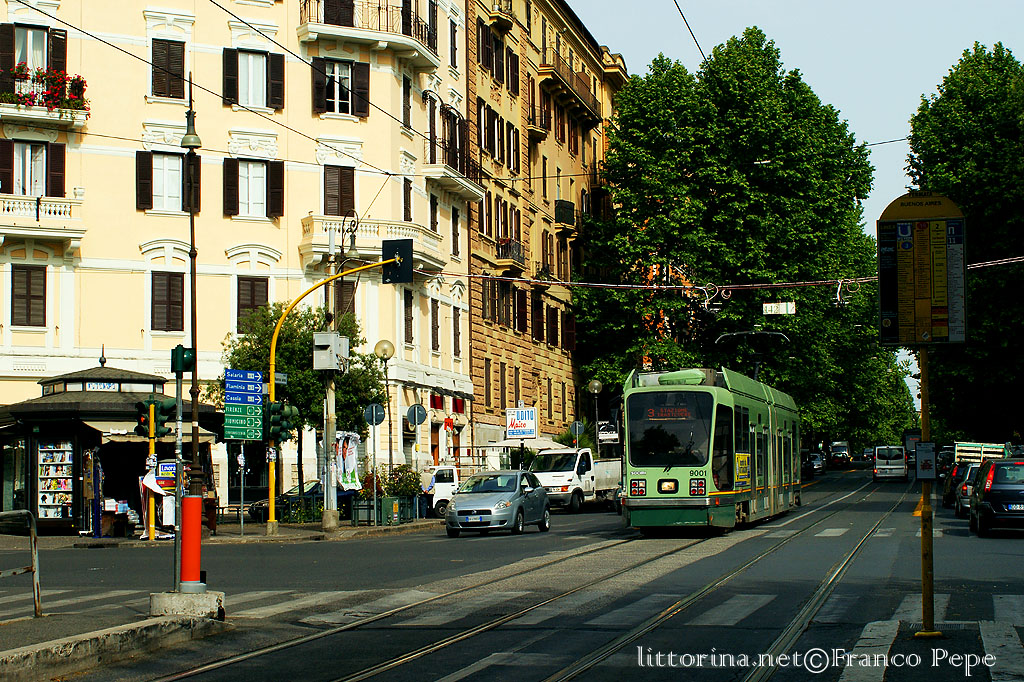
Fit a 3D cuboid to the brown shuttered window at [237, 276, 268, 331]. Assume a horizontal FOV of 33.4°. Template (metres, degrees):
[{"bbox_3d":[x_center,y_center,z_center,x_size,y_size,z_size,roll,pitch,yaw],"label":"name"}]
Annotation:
[{"bbox_3d":[-9.689,-1.346,63.966,1.246,2.133,0.200,2,-6,-28],"label":"brown shuttered window"}]

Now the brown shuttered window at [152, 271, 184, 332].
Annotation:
[{"bbox_3d":[-12.569,-1.451,62.452,1.218,2.211,0.200,2,-6,-28],"label":"brown shuttered window"}]

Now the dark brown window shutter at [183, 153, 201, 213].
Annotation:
[{"bbox_3d":[-11.297,-5.578,60.229,0.655,2.057,0.070,2,-6,-28],"label":"dark brown window shutter"}]

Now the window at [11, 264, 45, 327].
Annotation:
[{"bbox_3d":[-16.064,-1.503,56.740,1.145,2.041,0.100,2,-6,-28],"label":"window"}]

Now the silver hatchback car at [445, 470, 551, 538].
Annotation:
[{"bbox_3d":[-0.273,3.798,40.156,1.690,1.490,4.030,-2,-4,15],"label":"silver hatchback car"}]

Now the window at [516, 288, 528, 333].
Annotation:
[{"bbox_3d":[0.514,-1.554,87.636,0.280,2.143,1.150,-2,-5,14],"label":"window"}]

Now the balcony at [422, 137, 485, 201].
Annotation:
[{"bbox_3d":[-2.308,-6.915,70.315,0.900,1.428,6.189,-2,-5,14],"label":"balcony"}]

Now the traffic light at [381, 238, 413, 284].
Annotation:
[{"bbox_3d":[-2.543,-1.780,38.616,0.700,0.980,0.380,-2,-5,14],"label":"traffic light"}]

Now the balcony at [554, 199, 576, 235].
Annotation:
[{"bbox_3d":[2.863,-6.662,91.294,0.800,1.600,2.200,-2,-5,14],"label":"balcony"}]

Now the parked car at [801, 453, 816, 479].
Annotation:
[{"bbox_3d":[16.178,7.034,96.000,1.720,1.520,4.100,-2,-4,14],"label":"parked car"}]

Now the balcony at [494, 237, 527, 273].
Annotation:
[{"bbox_3d":[-0.031,-4.160,84.935,0.859,1.258,2.823,-2,-5,14],"label":"balcony"}]

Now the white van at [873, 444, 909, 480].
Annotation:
[{"bbox_3d":[21.725,7.071,98.000,1.900,1.960,4.750,-2,-4,14],"label":"white van"}]

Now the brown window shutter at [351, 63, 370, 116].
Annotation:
[{"bbox_3d":[-5.518,-9.267,62.993,0.600,2.050,0.070,2,-6,-28],"label":"brown window shutter"}]

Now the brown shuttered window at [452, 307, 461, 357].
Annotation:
[{"bbox_3d":[-2.281,-0.369,70.678,0.120,2.062,1.020,-2,-5,14],"label":"brown shuttered window"}]

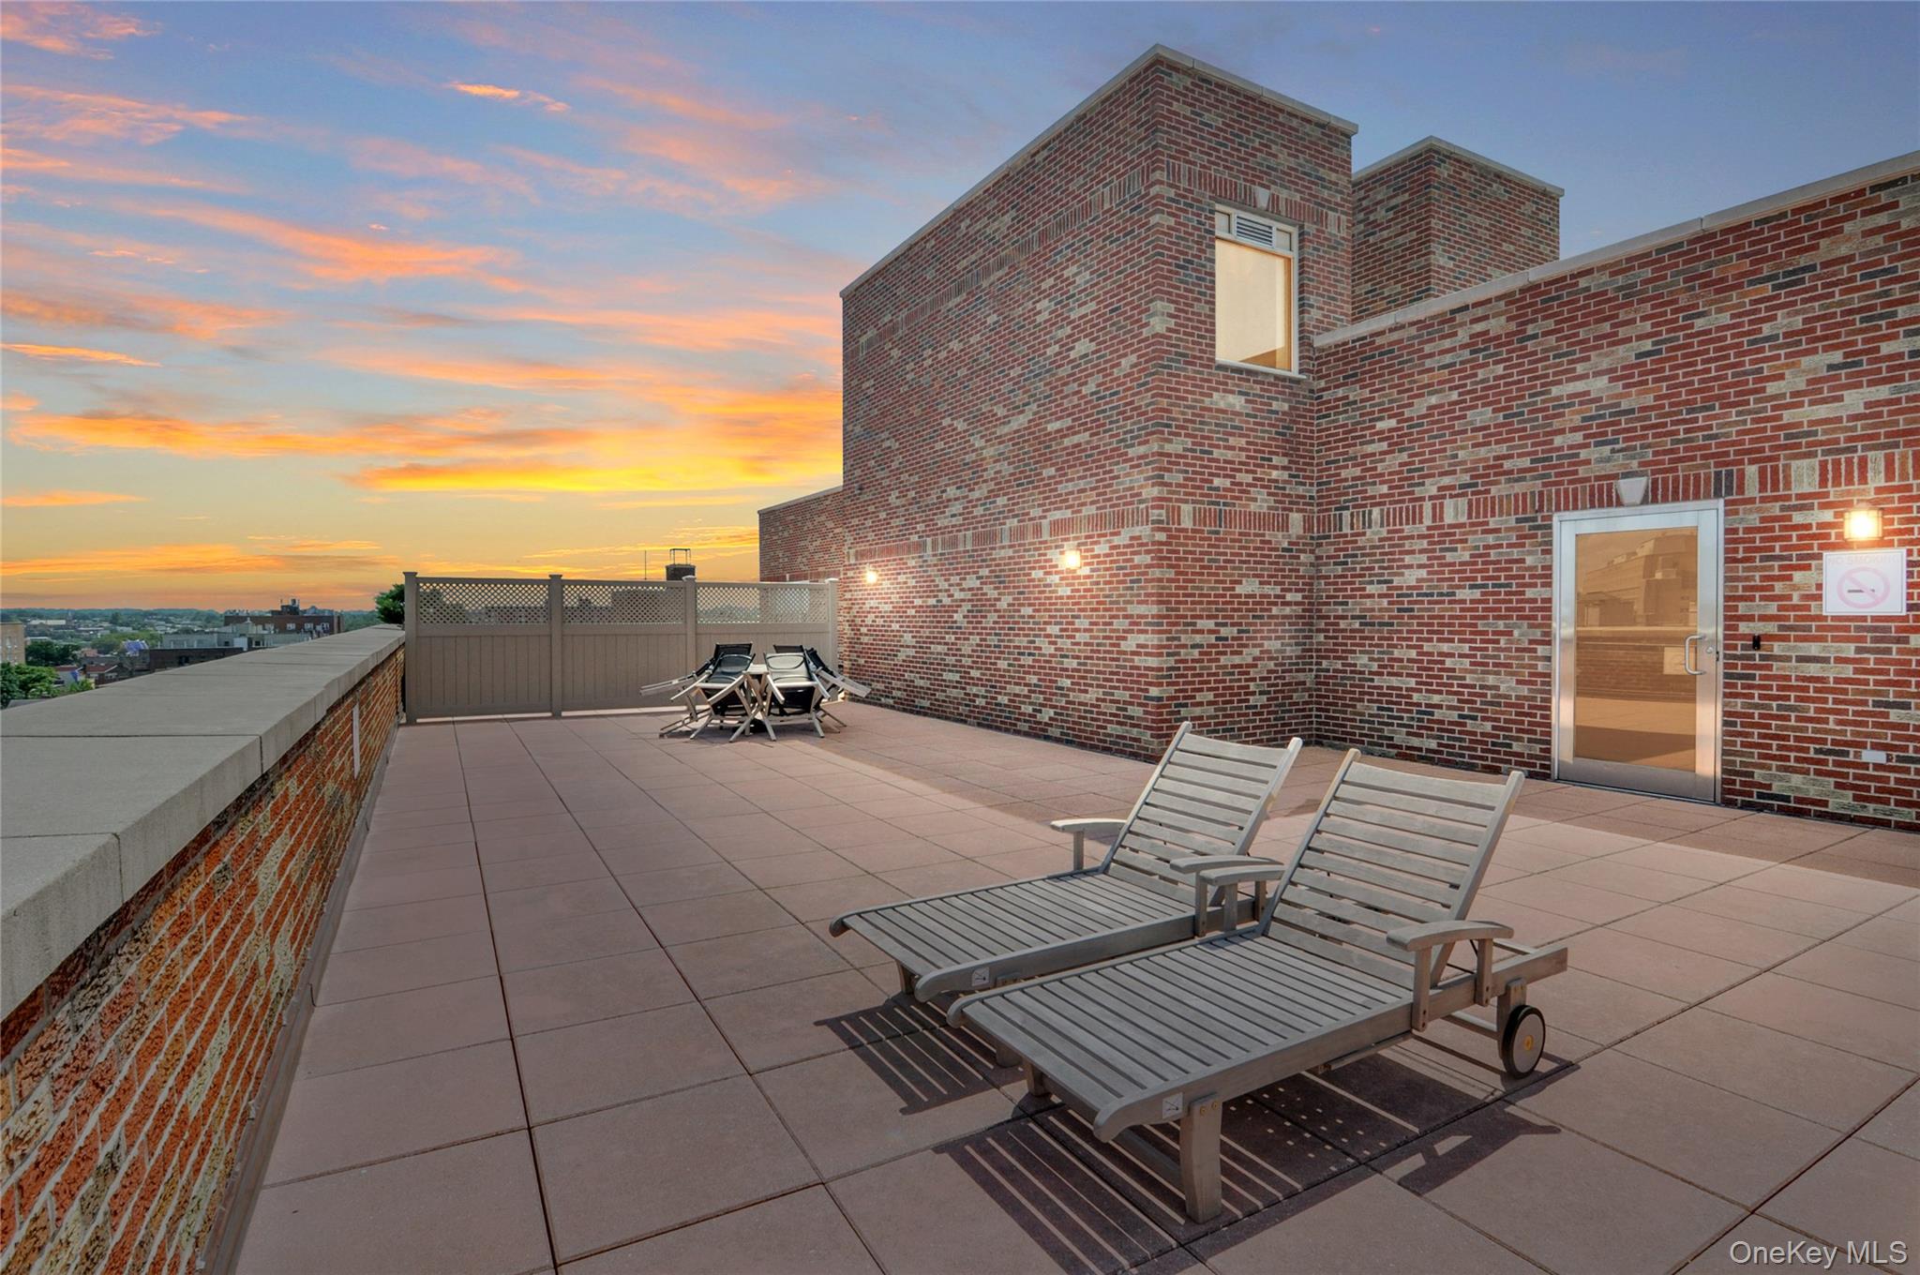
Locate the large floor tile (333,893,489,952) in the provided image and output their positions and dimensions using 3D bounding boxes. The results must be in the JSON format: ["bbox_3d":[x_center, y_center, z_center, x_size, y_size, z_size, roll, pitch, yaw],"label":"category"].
[{"bbox_3d":[-2.538,1.348,3.977,0.612,0.040,0.590,-1,2,-30],"label":"large floor tile"}]

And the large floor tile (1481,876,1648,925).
[{"bbox_3d":[3.055,1.329,4.280,0.608,0.040,0.583,-1,2,-30],"label":"large floor tile"}]

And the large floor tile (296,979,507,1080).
[{"bbox_3d":[-1.930,1.378,3.011,0.612,0.040,0.590,-1,2,-30],"label":"large floor tile"}]

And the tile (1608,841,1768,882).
[{"bbox_3d":[4.147,1.308,4.871,0.607,0.040,0.580,-1,2,-31],"label":"tile"}]

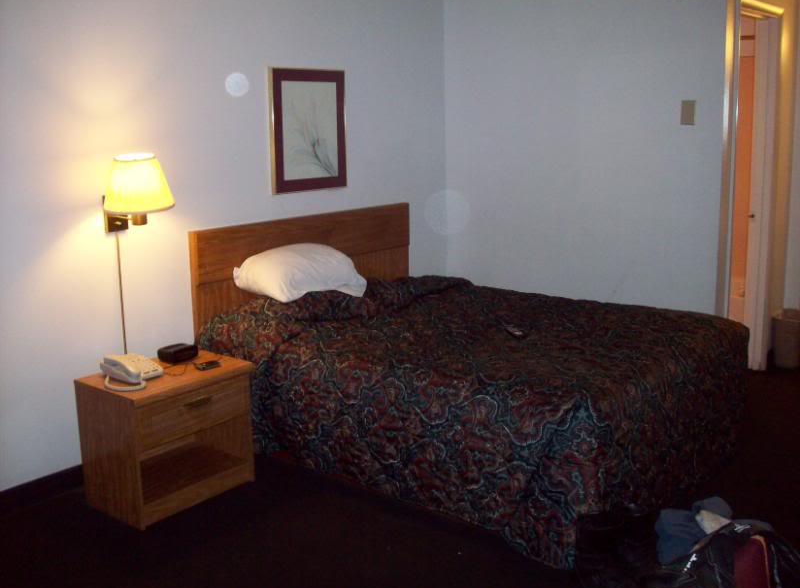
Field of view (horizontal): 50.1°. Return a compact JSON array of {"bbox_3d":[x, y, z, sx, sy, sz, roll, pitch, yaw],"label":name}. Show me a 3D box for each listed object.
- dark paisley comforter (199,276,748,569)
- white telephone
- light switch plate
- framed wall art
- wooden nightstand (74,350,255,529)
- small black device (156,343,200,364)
[{"bbox_3d":[0.362,0.398,3.954,1.890,0.670,1.570,7,13,38],"label":"dark paisley comforter"},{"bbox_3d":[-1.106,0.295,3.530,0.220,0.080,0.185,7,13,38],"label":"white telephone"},{"bbox_3d":[1.476,-0.925,4.372,0.073,0.122,0.009,7,13,38],"label":"light switch plate"},{"bbox_3d":[-0.458,-0.832,4.366,0.030,0.603,0.518,7,13,38],"label":"framed wall art"},{"bbox_3d":[-0.970,0.588,3.603,0.400,0.528,0.583,7,13,38],"label":"wooden nightstand"},{"bbox_3d":[-0.980,0.258,3.789,0.095,0.052,0.158,7,13,38],"label":"small black device"}]

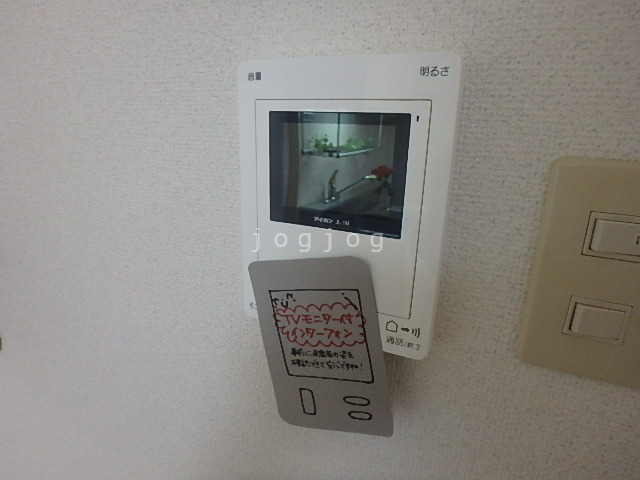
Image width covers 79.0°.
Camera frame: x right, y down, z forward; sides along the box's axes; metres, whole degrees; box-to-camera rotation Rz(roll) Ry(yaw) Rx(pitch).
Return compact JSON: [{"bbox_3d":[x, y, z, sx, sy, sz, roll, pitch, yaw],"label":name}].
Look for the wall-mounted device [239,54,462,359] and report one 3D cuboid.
[{"bbox_3d":[0.012,-0.020,0.247,0.132,0.173,0.021,9,18,23],"label":"wall-mounted device"}]

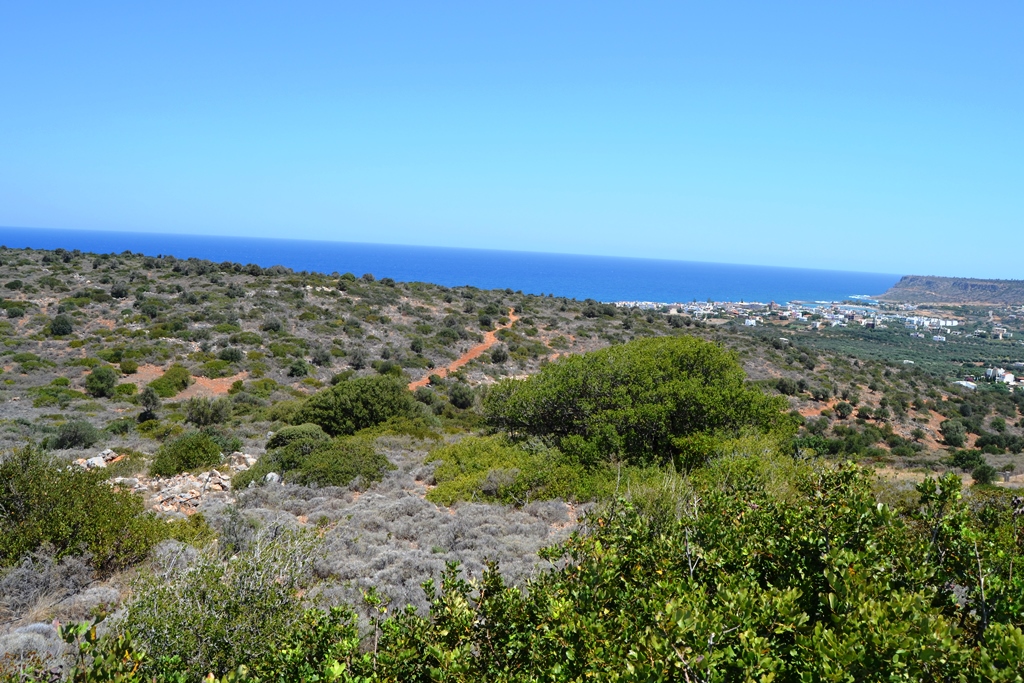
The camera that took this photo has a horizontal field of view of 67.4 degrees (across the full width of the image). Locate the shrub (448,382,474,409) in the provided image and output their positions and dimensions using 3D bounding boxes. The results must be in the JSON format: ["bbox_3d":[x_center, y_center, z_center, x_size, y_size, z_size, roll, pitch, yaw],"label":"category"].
[{"bbox_3d":[-2.959,3.164,45.000,1.490,1.490,1.420,2,7,-4],"label":"shrub"}]

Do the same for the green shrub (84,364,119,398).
[{"bbox_3d":[-18.171,1.771,34.000,1.500,1.400,1.400,-1,8,-28],"label":"green shrub"}]

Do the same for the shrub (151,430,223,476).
[{"bbox_3d":[-7.864,2.698,18.500,1.750,1.090,1.660,0,7,-23],"label":"shrub"}]

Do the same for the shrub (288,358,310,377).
[{"bbox_3d":[-11.674,1.422,42.000,1.100,0.950,1.050,1,7,-15],"label":"shrub"}]

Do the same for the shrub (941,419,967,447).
[{"bbox_3d":[37.936,7.905,66.000,2.190,2.530,2.080,7,8,30],"label":"shrub"}]

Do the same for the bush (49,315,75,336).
[{"bbox_3d":[-37.537,-1.333,64.000,2.120,1.800,2.020,-1,8,-30],"label":"bush"}]

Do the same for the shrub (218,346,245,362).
[{"bbox_3d":[-19.355,0.897,53.000,1.760,1.080,1.670,0,7,-20],"label":"shrub"}]

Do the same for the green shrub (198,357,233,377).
[{"bbox_3d":[-15.493,1.406,40.000,1.850,0.950,1.600,0,7,-21],"label":"green shrub"}]

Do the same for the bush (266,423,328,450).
[{"bbox_3d":[-4.468,1.979,16.000,1.300,0.620,1.200,1,7,-15],"label":"bush"}]

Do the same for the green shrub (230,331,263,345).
[{"bbox_3d":[-18.666,-0.281,54.000,2.200,0.950,1.900,1,7,-19],"label":"green shrub"}]

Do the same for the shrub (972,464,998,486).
[{"bbox_3d":[36.987,10.467,60.000,2.000,1.650,1.850,7,8,32],"label":"shrub"}]

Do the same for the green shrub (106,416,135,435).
[{"bbox_3d":[-13.252,2.843,26.000,0.930,0.600,0.880,-1,8,-27],"label":"green shrub"}]

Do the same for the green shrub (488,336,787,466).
[{"bbox_3d":[3.541,1.707,21.500,8.340,3.690,6.250,4,7,10],"label":"green shrub"}]

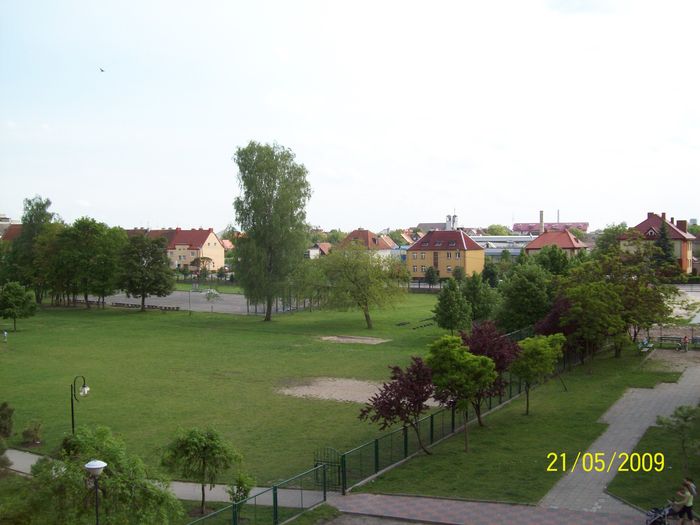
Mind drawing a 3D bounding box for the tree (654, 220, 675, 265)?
[{"bbox_3d":[60.383,-2.553,139.724,4.423,11.191,4.423,0,3,23],"label":"tree"}]

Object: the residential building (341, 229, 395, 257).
[{"bbox_3d":[2.724,-2.147,171.090,10.500,11.300,10.000,1,2,34],"label":"residential building"}]

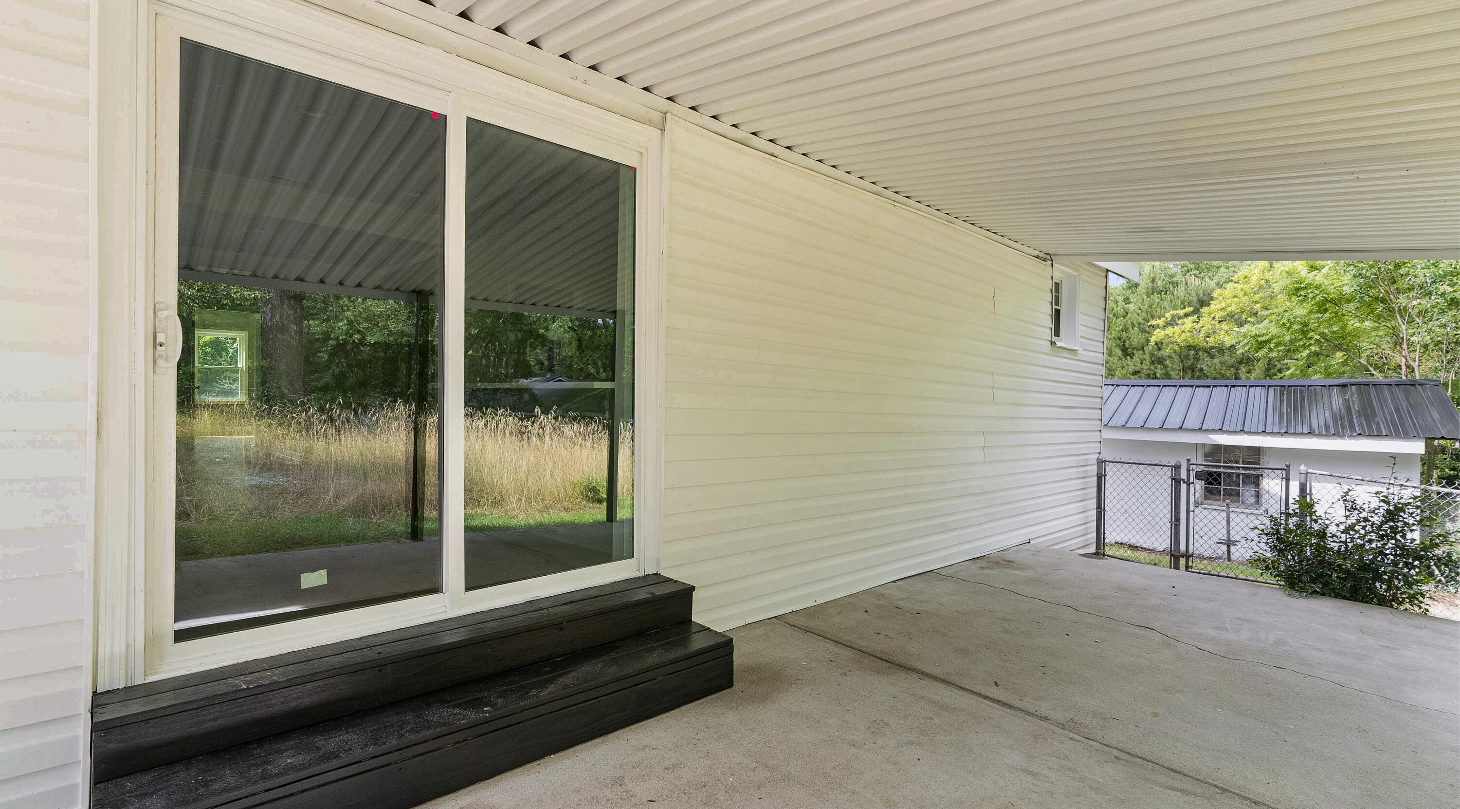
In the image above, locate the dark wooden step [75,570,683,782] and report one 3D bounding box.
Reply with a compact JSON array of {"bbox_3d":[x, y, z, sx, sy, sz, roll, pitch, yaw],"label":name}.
[{"bbox_3d":[-0.976,0.890,2.380,1.926,0.154,0.277,1,0,-42],"label":"dark wooden step"}]

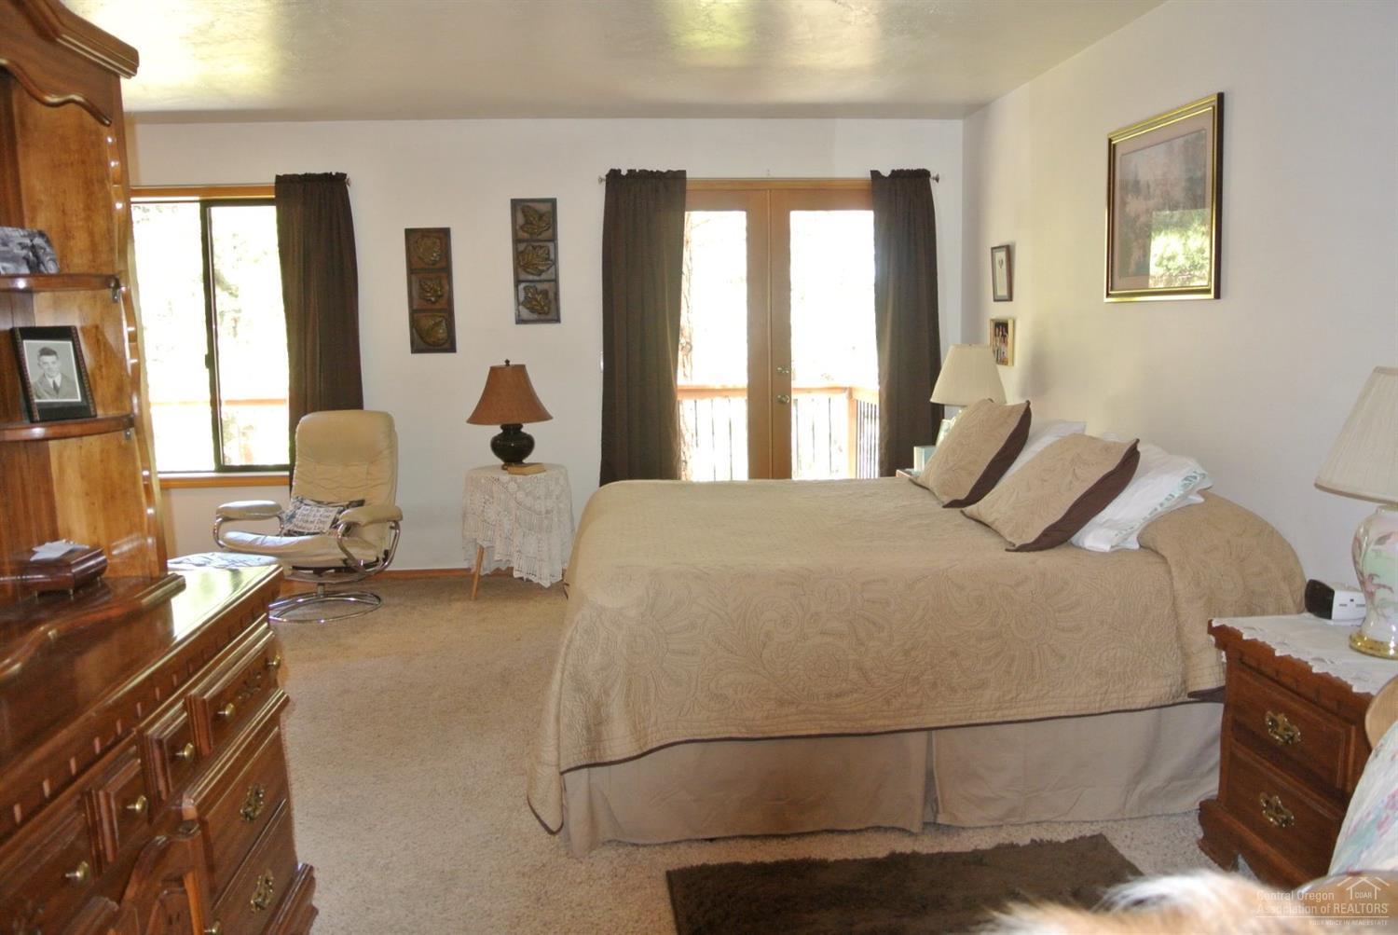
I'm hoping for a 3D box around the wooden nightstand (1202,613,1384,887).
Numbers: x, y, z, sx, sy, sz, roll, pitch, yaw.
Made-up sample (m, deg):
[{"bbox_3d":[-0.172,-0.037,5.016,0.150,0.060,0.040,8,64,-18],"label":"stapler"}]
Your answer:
[{"bbox_3d":[1.504,0.697,2.437,0.440,0.578,0.635,-1,7,-5],"label":"wooden nightstand"}]

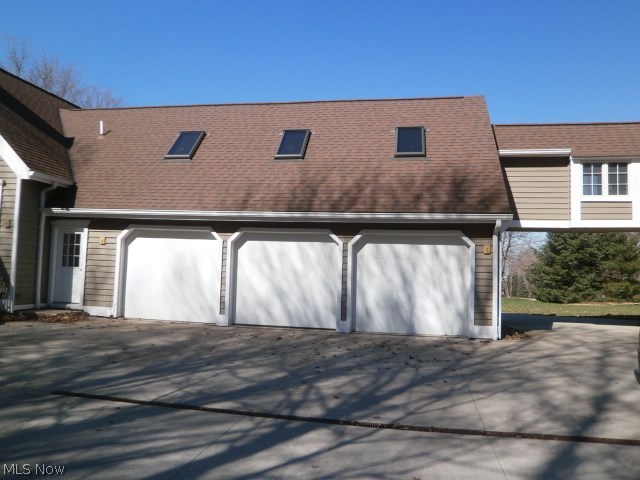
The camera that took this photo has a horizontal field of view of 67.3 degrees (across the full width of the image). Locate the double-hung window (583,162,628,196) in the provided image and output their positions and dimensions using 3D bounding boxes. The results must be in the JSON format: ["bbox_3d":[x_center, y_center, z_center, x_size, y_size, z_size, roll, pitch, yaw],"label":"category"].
[{"bbox_3d":[7.780,-1.650,13.098,1.182,0.923,0.100,1,-3,11],"label":"double-hung window"}]

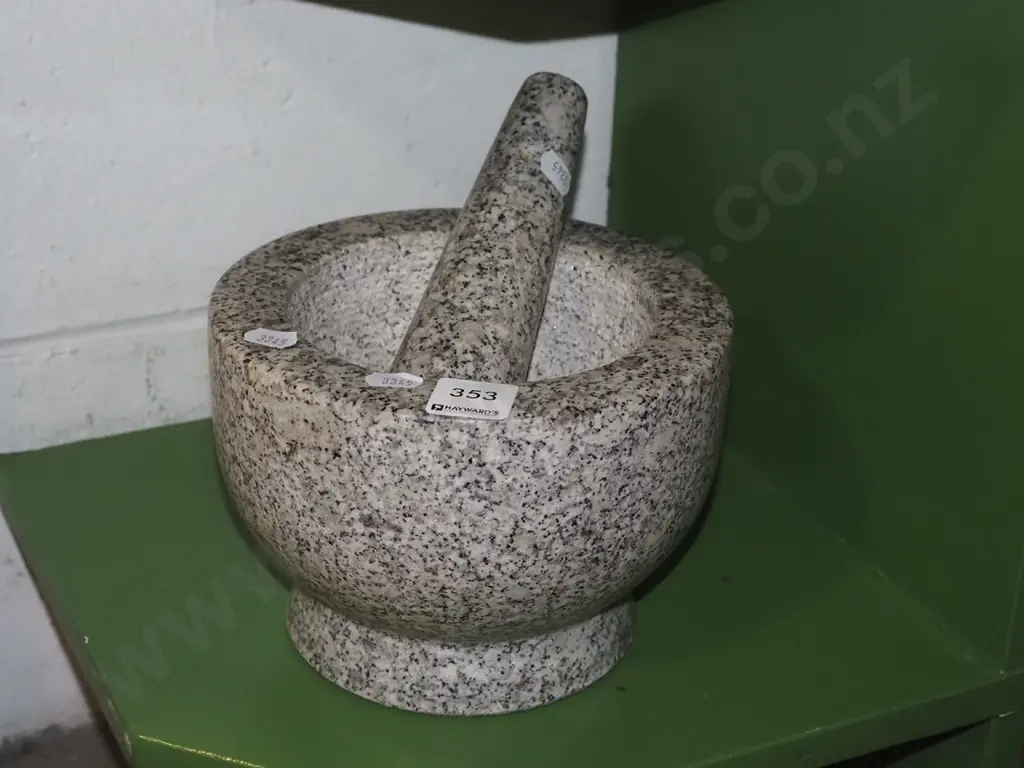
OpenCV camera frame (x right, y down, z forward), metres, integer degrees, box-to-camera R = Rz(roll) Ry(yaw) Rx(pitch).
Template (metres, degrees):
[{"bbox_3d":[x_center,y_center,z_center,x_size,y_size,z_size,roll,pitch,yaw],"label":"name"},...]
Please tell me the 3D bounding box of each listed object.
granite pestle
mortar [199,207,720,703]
[{"bbox_3d":[-0.010,-0.046,0.803,0.063,0.206,0.063,18,-10,0],"label":"granite pestle"},{"bbox_3d":[-0.019,0.035,0.793,0.224,0.159,0.224,2,26,0],"label":"mortar"}]

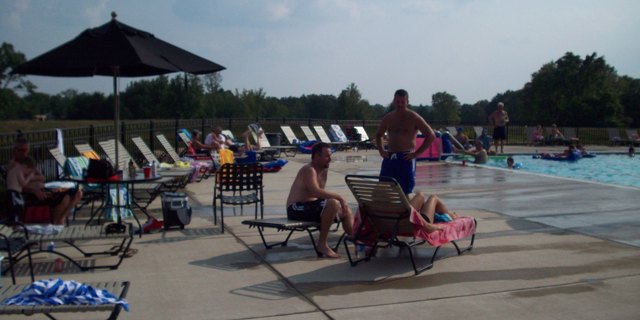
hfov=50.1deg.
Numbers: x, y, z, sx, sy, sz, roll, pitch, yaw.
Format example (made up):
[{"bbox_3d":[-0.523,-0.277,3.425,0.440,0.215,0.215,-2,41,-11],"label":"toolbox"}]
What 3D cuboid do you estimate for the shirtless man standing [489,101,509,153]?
[{"bbox_3d":[6.466,-1.157,24.781,0.620,1.790,0.380,-1,4,-12],"label":"shirtless man standing"}]

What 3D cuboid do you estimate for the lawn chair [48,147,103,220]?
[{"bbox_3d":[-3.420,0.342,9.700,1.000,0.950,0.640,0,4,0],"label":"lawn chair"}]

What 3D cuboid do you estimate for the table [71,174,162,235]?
[{"bbox_3d":[-2.679,0.552,9.010,1.200,0.710,1.200,0,4,0],"label":"table"}]

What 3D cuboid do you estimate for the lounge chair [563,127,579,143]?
[{"bbox_3d":[10.950,-1.121,30.000,0.660,0.880,1.350,0,4,6],"label":"lounge chair"}]

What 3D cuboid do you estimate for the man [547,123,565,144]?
[{"bbox_3d":[10.844,-1.127,31.501,0.550,0.980,0.800,-2,4,-20],"label":"man"}]

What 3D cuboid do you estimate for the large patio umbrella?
[{"bbox_3d":[-2.639,-0.491,8.937,2.760,2.800,2.760,0,4,0],"label":"large patio umbrella"}]

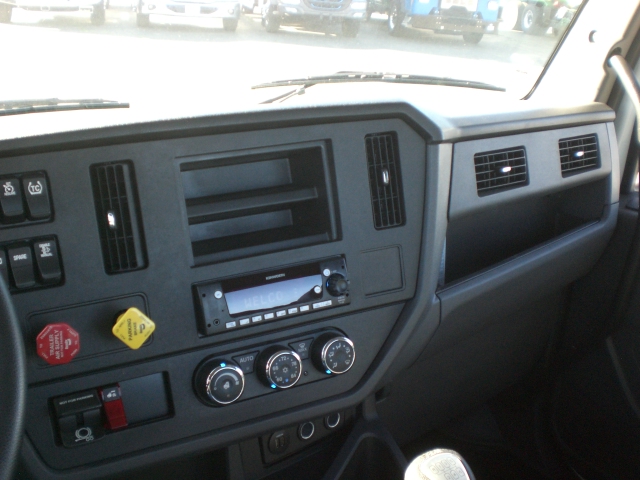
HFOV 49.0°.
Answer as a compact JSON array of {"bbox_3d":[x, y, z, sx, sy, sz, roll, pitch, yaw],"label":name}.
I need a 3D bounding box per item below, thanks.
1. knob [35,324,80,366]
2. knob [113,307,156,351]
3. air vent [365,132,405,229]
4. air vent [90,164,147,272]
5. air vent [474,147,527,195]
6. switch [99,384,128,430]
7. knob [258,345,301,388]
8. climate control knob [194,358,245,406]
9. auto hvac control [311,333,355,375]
[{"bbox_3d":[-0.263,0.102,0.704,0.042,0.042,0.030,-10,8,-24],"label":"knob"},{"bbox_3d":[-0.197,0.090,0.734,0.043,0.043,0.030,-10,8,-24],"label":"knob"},{"bbox_3d":[0.080,-0.074,0.875,0.045,0.119,0.022,-10,8,-24],"label":"air vent"},{"bbox_3d":[-0.213,-0.024,0.745,0.045,0.117,0.022,-10,8,-24],"label":"air vent"},{"bbox_3d":[0.249,-0.096,0.974,0.121,0.056,0.022,-14,9,-41],"label":"air vent"},{"bbox_3d":[-0.224,0.179,0.757,0.021,0.047,0.022,-10,8,-24],"label":"switch"},{"bbox_3d":[-0.046,0.148,0.815,0.047,0.047,0.025,-10,8,-24],"label":"knob"},{"bbox_3d":[-0.109,0.159,0.787,0.047,0.047,0.025,-10,8,-24],"label":"climate control knob"},{"bbox_3d":[0.018,0.137,0.843,0.047,0.047,0.025,-10,8,-24],"label":"auto hvac control"}]

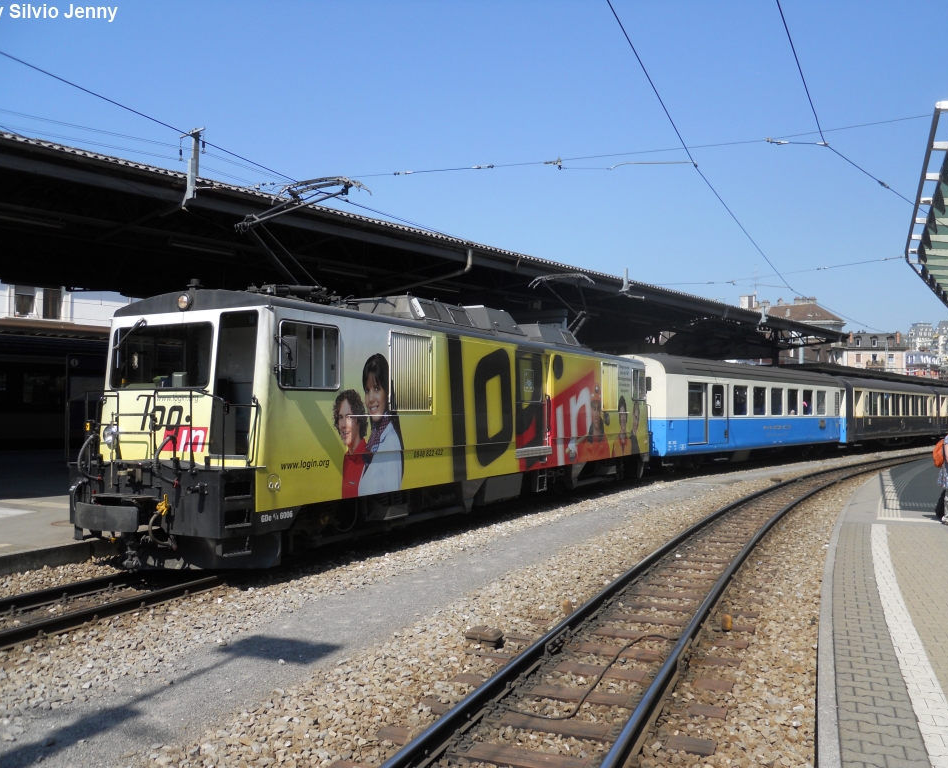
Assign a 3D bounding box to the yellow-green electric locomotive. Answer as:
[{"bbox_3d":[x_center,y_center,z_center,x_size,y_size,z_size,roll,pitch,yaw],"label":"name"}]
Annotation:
[{"bbox_3d":[-0.123,0.543,15.764,2.700,3.700,15.800,-1,-2,29],"label":"yellow-green electric locomotive"}]

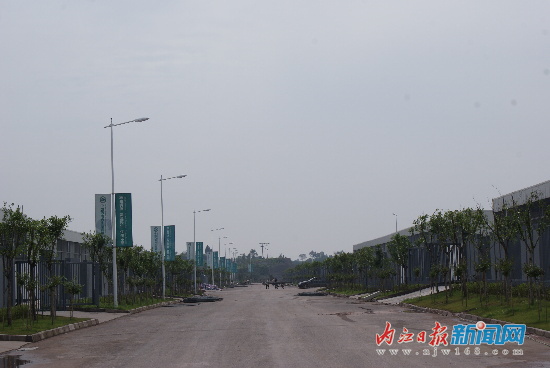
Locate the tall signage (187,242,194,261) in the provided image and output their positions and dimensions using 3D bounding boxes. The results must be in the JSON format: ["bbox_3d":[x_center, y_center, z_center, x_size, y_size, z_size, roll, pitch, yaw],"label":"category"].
[{"bbox_3d":[-9.901,8.320,148.000,0.830,2.830,0.080,-1,-4,-1],"label":"tall signage"}]

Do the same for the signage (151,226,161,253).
[{"bbox_3d":[-9.528,4.800,100.500,0.830,2.830,0.080,-1,-4,-1],"label":"signage"}]

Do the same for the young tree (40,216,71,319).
[{"bbox_3d":[-8.489,3.229,48.500,1.300,4.150,1.300,-1,-4,-1],"label":"young tree"}]

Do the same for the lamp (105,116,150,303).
[{"bbox_3d":[-7.685,1.486,66.390,2.340,10.000,0.400,-1,-4,-1],"label":"lamp"}]

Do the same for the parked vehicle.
[{"bbox_3d":[5.526,14.224,180.000,4.400,1.550,1.780,1,-5,-26],"label":"parked vehicle"}]

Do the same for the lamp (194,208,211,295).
[{"bbox_3d":[-8.558,7.984,147.988,2.200,9.950,0.400,-1,-4,-1],"label":"lamp"}]

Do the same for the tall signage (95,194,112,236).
[{"bbox_3d":[-9.080,1.970,66.400,0.850,2.830,0.080,-1,-4,-1],"label":"tall signage"}]

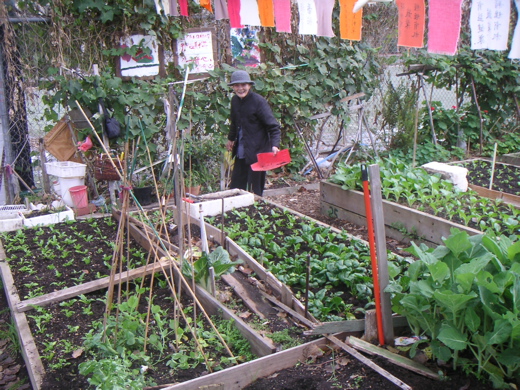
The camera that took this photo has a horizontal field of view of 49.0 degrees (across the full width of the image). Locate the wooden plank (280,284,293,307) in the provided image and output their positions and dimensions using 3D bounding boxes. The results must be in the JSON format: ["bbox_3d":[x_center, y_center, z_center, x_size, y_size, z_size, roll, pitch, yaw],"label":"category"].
[{"bbox_3d":[0.178,0.648,3.645,0.027,0.110,0.140,-8,15,-23],"label":"wooden plank"}]

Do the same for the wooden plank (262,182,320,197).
[{"bbox_3d":[0.376,-0.068,6.825,0.780,0.085,0.040,-7,15,-18],"label":"wooden plank"}]

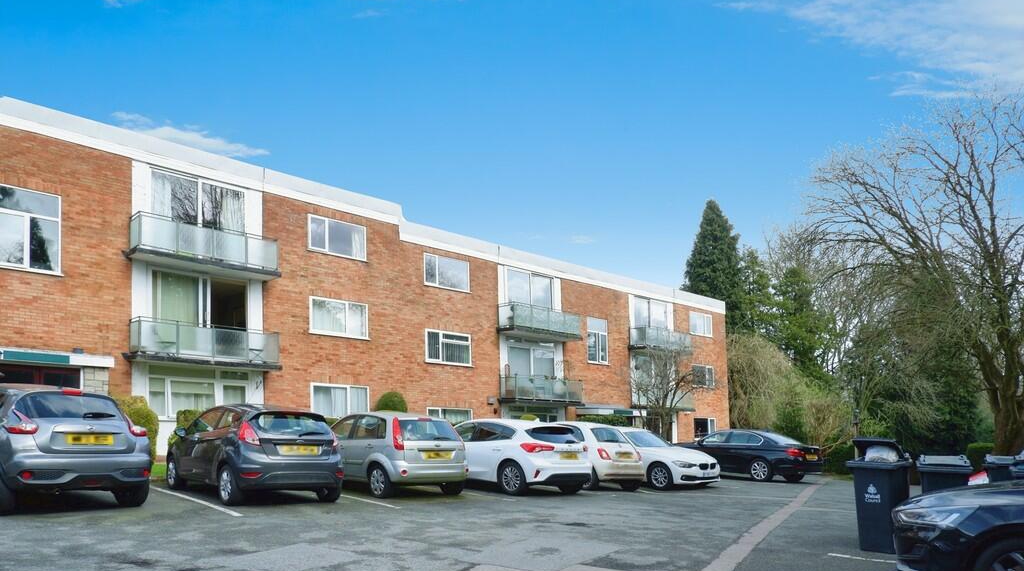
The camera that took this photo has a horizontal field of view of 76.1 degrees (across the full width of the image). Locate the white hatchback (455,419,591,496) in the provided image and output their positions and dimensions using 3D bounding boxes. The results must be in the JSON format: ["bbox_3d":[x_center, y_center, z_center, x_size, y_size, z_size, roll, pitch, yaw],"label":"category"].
[{"bbox_3d":[-0.293,3.763,14.644,1.855,1.465,4.378,13,-16,-43],"label":"white hatchback"}]

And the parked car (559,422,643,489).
[{"bbox_3d":[1.514,4.141,16.102,1.657,1.488,3.560,14,-17,-43],"label":"parked car"}]

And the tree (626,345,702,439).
[{"bbox_3d":[5.871,4.542,24.976,3.000,4.597,3.000,2,-12,0],"label":"tree"}]

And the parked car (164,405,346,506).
[{"bbox_3d":[-4.536,2.840,11.301,1.752,1.485,3.970,13,-16,-40],"label":"parked car"}]

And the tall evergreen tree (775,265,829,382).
[{"bbox_3d":[15.463,4.044,35.605,3.600,10.683,3.600,2,-12,0],"label":"tall evergreen tree"}]

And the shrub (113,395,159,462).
[{"bbox_3d":[-8.889,3.446,15.477,1.500,1.714,1.500,2,-12,0],"label":"shrub"}]

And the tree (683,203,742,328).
[{"bbox_3d":[12.877,2.312,42.741,4.600,16.829,4.600,2,-12,0],"label":"tree"}]

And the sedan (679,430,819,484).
[{"bbox_3d":[6.993,5.206,20.331,1.890,1.464,4.900,11,-15,-37],"label":"sedan"}]

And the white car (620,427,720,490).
[{"bbox_3d":[3.238,4.469,17.284,1.841,1.429,4.633,12,-15,-38],"label":"white car"}]

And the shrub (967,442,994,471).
[{"bbox_3d":[13.987,5.394,19.637,1.000,1.327,1.000,2,-12,0],"label":"shrub"}]

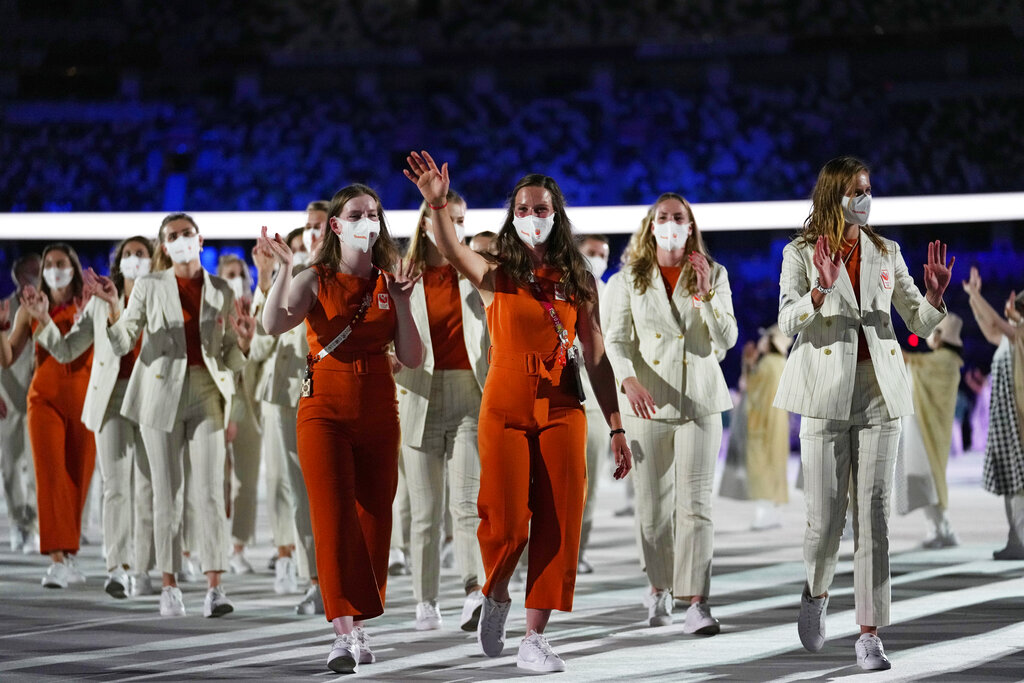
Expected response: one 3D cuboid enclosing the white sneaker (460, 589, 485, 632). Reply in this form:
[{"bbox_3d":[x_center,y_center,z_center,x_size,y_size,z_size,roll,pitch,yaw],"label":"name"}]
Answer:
[{"bbox_3d":[-0.126,1.026,13.900,0.105,0.117,0.280,0,-34,-22],"label":"white sneaker"}]

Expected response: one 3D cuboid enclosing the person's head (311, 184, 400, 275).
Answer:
[{"bbox_3d":[-0.559,-0.398,12.520,0.270,0.315,0.240,0,-1,-20],"label":"person's head"}]

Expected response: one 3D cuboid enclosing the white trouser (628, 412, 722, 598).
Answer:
[{"bbox_3d":[0.668,0.585,14.420,0.385,0.930,0.420,0,-1,-3],"label":"white trouser"}]

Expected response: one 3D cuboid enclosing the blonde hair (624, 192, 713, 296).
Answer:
[{"bbox_3d":[0.645,-0.400,14.550,0.360,0.430,0.270,0,-1,-2],"label":"blonde hair"}]

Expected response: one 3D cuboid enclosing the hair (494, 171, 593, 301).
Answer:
[{"bbox_3d":[0.107,-0.369,12.760,0.360,0.460,0.270,0,-1,-2],"label":"hair"}]

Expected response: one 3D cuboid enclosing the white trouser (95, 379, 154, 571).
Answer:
[{"bbox_3d":[-1.886,0.652,17.300,0.340,0.940,0.420,0,-1,0],"label":"white trouser"}]

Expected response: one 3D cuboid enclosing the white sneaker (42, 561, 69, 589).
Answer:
[{"bbox_3d":[-2.308,1.173,17.850,0.105,0.115,0.280,-1,-11,3],"label":"white sneaker"}]

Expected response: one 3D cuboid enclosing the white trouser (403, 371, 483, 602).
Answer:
[{"bbox_3d":[-0.273,0.596,14.600,0.360,0.950,0.400,0,-1,-6],"label":"white trouser"}]

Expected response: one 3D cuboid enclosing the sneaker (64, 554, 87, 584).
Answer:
[{"bbox_3d":[-2.303,1.203,18.600,0.105,0.115,0.280,0,7,-20],"label":"sneaker"}]

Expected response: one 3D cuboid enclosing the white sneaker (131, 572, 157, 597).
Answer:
[{"bbox_3d":[-1.815,1.193,17.350,0.100,0.115,0.270,0,-1,-6],"label":"white sneaker"}]

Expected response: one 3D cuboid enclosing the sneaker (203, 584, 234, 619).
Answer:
[{"bbox_3d":[-1.288,1.139,15.450,0.100,0.115,0.270,0,-16,-22],"label":"sneaker"}]

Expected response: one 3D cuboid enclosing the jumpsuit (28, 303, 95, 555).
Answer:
[{"bbox_3d":[-2.299,0.444,18.000,0.370,1.290,0.360,0,-1,0],"label":"jumpsuit"}]

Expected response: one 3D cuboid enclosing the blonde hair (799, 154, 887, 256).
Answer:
[{"bbox_3d":[1.184,-0.486,12.600,0.230,0.345,0.240,-1,-1,40],"label":"blonde hair"}]

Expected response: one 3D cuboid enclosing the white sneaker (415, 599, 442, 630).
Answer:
[{"bbox_3d":[-0.339,1.130,14.500,0.105,0.117,0.280,0,-1,0],"label":"white sneaker"}]

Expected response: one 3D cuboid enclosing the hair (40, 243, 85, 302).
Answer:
[{"bbox_3d":[-2.300,-0.353,18.050,0.225,0.310,0.230,0,-1,-1],"label":"hair"}]

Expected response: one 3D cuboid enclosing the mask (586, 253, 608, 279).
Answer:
[{"bbox_3d":[0.445,-0.400,18.800,0.138,0.125,0.085,0,-1,-25],"label":"mask"}]

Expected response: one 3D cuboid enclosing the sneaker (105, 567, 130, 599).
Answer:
[{"bbox_3d":[-1.929,1.169,17.250,0.105,0.120,0.280,0,-17,6],"label":"sneaker"}]

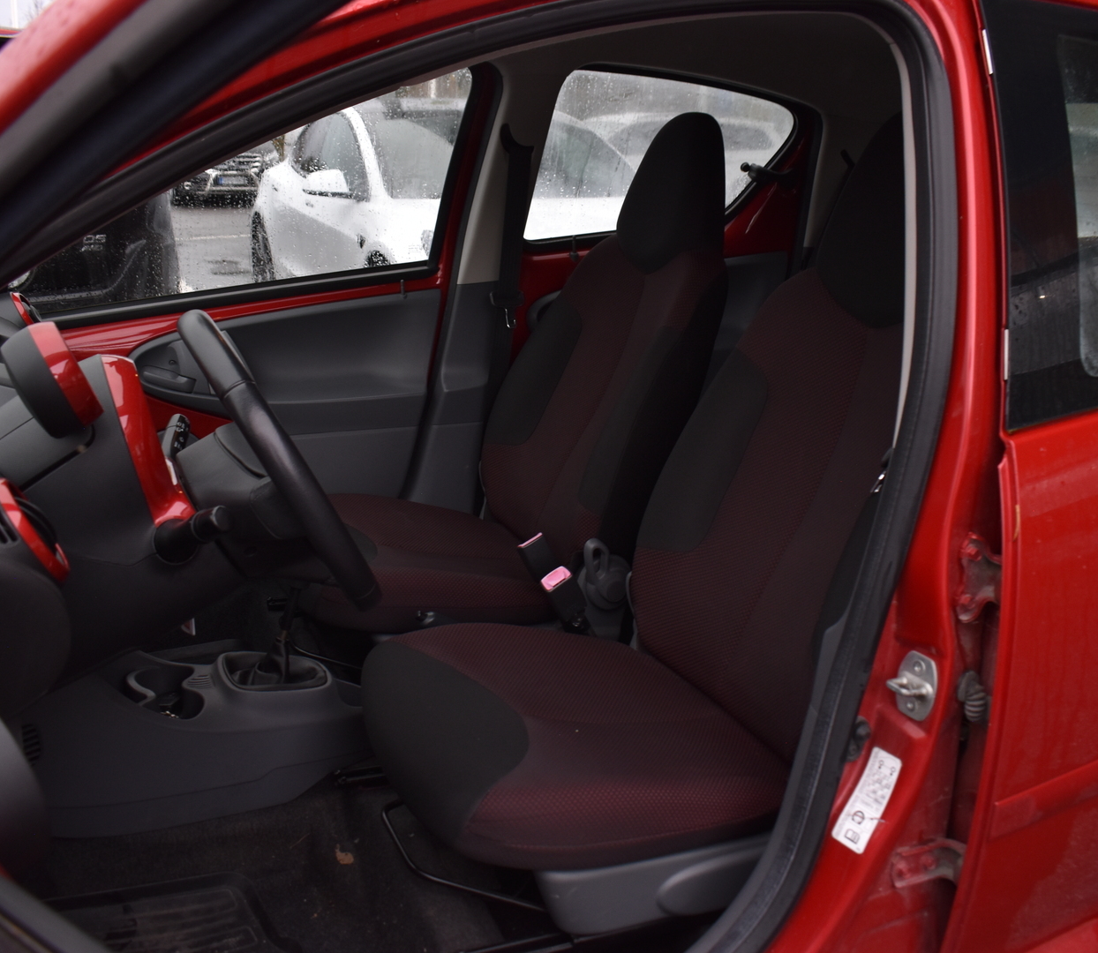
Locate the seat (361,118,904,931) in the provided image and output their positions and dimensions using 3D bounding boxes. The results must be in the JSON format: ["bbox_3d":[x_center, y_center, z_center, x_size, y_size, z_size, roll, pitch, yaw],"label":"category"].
[{"bbox_3d":[0.180,-0.015,1.386,0.828,0.897,0.480,-7,19,-23],"label":"seat"}]

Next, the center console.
[{"bbox_3d":[-0.508,0.317,1.538,0.519,0.221,0.304,-7,19,-23],"label":"center console"}]

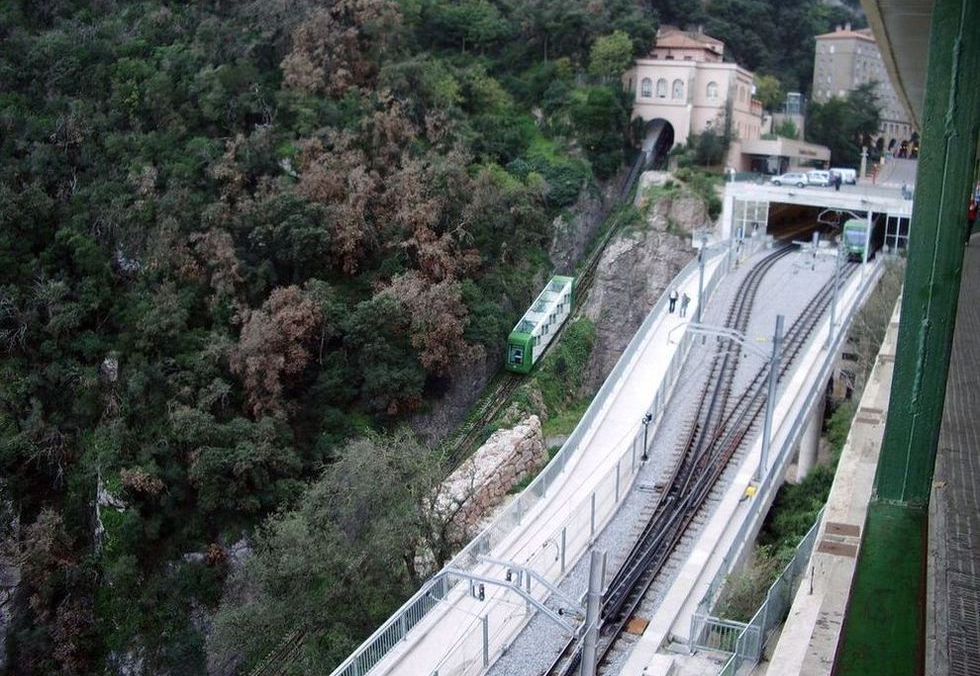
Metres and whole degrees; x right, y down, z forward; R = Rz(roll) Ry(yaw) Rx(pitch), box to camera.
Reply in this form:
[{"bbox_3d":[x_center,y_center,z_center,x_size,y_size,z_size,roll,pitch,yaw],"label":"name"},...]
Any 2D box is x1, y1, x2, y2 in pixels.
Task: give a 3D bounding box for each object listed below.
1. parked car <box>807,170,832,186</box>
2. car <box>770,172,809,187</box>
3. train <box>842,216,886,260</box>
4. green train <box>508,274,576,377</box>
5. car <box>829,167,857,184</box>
[{"bbox_3d":[37.073,-18.244,113.500,4.100,1.680,1.700,10,14,31],"label":"parked car"},{"bbox_3d":[33.320,-17.548,110.000,4.000,1.480,1.680,9,14,29],"label":"car"},{"bbox_3d":[40.776,-11.762,107.605,2.600,3.800,28.000,7,13,22],"label":"train"},{"bbox_3d":[5.500,-1.570,103.500,2.400,3.200,11.800,9,41,28],"label":"green train"},{"bbox_3d":[41.170,-19.043,117.000,4.200,1.820,1.750,12,16,39],"label":"car"}]

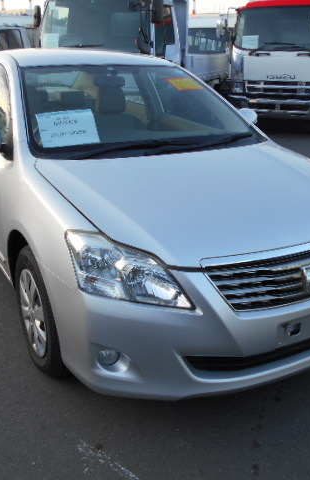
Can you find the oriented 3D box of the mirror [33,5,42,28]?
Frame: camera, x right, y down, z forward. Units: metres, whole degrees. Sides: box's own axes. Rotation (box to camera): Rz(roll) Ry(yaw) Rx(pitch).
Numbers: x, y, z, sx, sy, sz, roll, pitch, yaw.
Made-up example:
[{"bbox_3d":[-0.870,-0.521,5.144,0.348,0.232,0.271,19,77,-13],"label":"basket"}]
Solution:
[{"bbox_3d":[-2.069,-3.936,8.464,0.190,0.420,0.110,8,22,21],"label":"mirror"}]

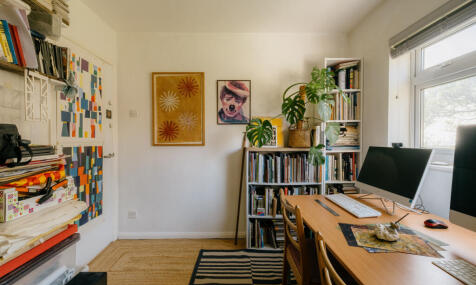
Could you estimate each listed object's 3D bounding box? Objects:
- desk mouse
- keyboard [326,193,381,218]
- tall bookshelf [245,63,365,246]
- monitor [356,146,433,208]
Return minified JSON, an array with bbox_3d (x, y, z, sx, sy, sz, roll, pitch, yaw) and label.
[{"bbox_3d":[1.072,0.435,1.077,0.102,0.036,0.062,0,0,10],"label":"desk mouse"},{"bbox_3d":[0.785,0.438,1.411,0.142,0.024,0.445,0,0,-1],"label":"keyboard"},{"bbox_3d":[0.692,0.121,2.215,1.220,2.020,0.265,0,0,-1],"label":"tall bookshelf"},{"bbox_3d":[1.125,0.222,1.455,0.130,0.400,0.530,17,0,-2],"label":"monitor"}]

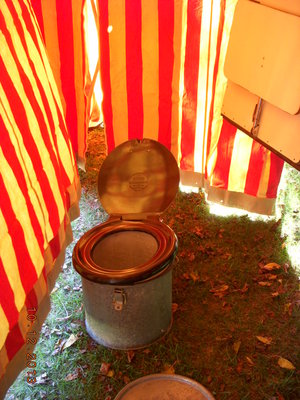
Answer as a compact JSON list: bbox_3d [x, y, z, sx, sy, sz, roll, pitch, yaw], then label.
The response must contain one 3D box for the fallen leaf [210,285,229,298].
[{"bbox_3d":[0.280,0.366,2.188,0.077,0.013,0.071,-6,31,-9],"label":"fallen leaf"}]

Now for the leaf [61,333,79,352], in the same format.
[{"bbox_3d":[-0.309,0.552,2.102,0.042,0.020,0.098,12,29,23],"label":"leaf"}]

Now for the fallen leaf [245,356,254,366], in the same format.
[{"bbox_3d":[0.344,0.556,1.871,0.020,0.013,0.040,-16,34,-23],"label":"fallen leaf"}]

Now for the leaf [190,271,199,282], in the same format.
[{"bbox_3d":[0.184,0.321,2.265,0.024,0.013,0.055,-10,32,-15],"label":"leaf"}]

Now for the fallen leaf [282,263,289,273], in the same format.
[{"bbox_3d":[0.648,0.321,2.567,0.023,0.015,0.080,7,27,15],"label":"fallen leaf"}]

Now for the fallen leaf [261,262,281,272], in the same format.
[{"bbox_3d":[0.571,0.319,2.560,0.093,0.025,0.047,-4,26,-7],"label":"fallen leaf"}]

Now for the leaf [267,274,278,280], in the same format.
[{"bbox_3d":[0.563,0.357,2.495,0.056,0.015,0.045,-2,26,-3],"label":"leaf"}]

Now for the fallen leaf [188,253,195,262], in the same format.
[{"bbox_3d":[0.182,0.252,2.380,0.031,0.013,0.057,-9,32,-14],"label":"fallen leaf"}]

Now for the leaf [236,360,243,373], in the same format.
[{"bbox_3d":[0.327,0.608,1.985,0.021,0.015,0.059,3,26,8],"label":"leaf"}]

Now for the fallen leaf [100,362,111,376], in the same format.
[{"bbox_3d":[-0.162,0.616,1.976,0.035,0.015,0.066,-2,26,-4],"label":"fallen leaf"}]

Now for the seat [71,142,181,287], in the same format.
[{"bbox_3d":[-0.078,0.023,1.946,0.374,0.286,0.541,1,31,2],"label":"seat"}]

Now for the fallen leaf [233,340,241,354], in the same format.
[{"bbox_3d":[0.310,0.523,1.926,0.023,0.013,0.060,9,32,15],"label":"fallen leaf"}]

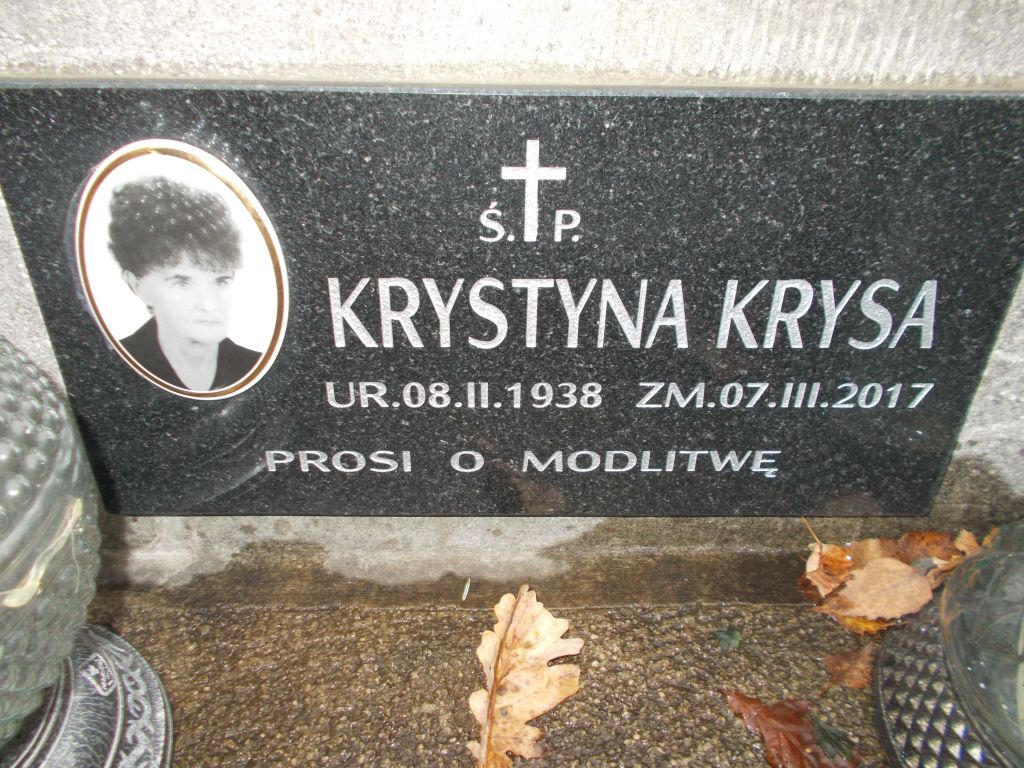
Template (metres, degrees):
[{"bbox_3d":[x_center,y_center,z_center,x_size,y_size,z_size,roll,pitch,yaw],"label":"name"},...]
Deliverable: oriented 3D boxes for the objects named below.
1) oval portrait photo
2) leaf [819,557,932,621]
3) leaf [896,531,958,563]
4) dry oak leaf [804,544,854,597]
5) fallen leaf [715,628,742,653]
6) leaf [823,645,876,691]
[{"bbox_3d":[-0.131,-0.039,0.305,0.082,0.112,0.008,5,30,-4],"label":"oval portrait photo"},{"bbox_3d":[0.191,0.108,0.402,0.057,0.011,0.036,-1,51,-2],"label":"leaf"},{"bbox_3d":[0.219,0.087,0.408,0.033,0.012,0.021,0,70,-1],"label":"leaf"},{"bbox_3d":[0.165,0.098,0.400,0.025,0.014,0.027,0,70,-1],"label":"dry oak leaf"},{"bbox_3d":[0.108,0.129,0.385,0.013,0.003,0.015,0,30,-1],"label":"fallen leaf"},{"bbox_3d":[0.163,0.137,0.371,0.033,0.005,0.023,-20,36,-31],"label":"leaf"}]

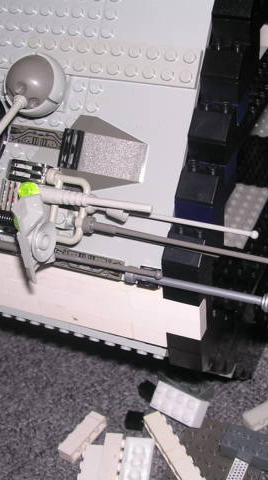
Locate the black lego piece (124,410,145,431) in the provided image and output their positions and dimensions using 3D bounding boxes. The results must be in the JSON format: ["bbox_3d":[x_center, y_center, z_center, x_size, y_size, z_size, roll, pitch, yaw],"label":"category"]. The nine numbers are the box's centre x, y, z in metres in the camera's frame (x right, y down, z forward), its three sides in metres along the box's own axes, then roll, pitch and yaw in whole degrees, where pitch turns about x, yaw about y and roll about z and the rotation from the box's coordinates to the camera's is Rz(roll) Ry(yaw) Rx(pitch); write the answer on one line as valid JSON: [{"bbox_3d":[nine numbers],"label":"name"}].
[{"bbox_3d":[0.000,0.110,0.425,0.010,0.008,0.008,4,38,16],"label":"black lego piece"}]

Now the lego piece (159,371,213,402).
[{"bbox_3d":[0.033,0.089,0.444,0.032,0.011,0.016,25,47,37],"label":"lego piece"}]

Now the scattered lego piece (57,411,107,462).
[{"bbox_3d":[-0.031,0.117,0.419,0.011,0.008,0.032,21,47,31],"label":"scattered lego piece"}]

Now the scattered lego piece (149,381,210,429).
[{"bbox_3d":[0.027,0.098,0.422,0.032,0.011,0.016,17,83,40],"label":"scattered lego piece"}]

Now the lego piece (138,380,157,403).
[{"bbox_3d":[0.009,0.095,0.441,0.008,0.010,0.008,-35,44,-31],"label":"lego piece"}]

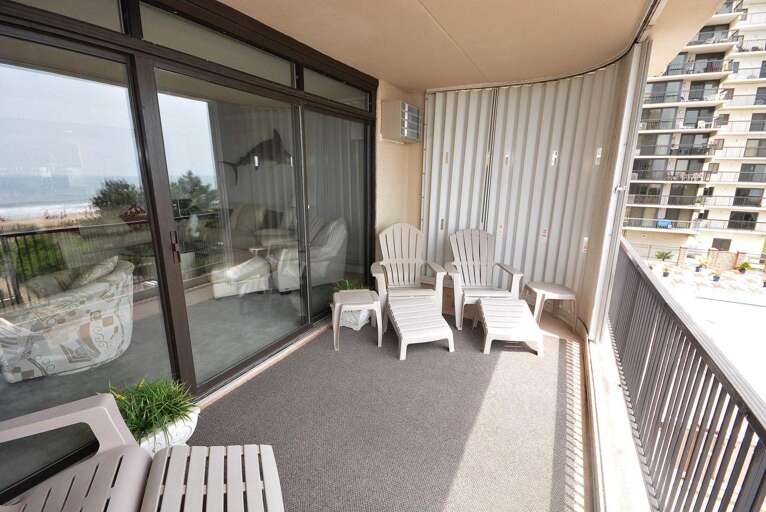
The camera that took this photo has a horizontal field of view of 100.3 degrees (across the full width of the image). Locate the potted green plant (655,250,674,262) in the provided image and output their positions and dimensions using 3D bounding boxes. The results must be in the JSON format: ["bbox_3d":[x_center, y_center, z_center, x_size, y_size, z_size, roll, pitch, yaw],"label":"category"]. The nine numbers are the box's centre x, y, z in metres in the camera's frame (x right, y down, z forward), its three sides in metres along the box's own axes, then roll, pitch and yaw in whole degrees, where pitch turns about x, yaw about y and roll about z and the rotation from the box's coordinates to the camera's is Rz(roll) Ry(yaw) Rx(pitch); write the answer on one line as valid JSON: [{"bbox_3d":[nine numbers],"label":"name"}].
[{"bbox_3d":[26.346,0.047,30.000,1.300,1.150,1.300,8,16,28],"label":"potted green plant"}]

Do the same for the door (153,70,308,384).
[{"bbox_3d":[-0.990,-0.198,2.466,0.060,2.000,1.140,8,16,28],"label":"door"}]

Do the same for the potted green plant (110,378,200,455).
[{"bbox_3d":[-1.275,0.927,1.773,0.340,0.390,0.380,8,16,28],"label":"potted green plant"}]

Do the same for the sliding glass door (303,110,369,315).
[{"bbox_3d":[-0.464,-0.440,3.366,0.060,1.950,1.030,8,16,28],"label":"sliding glass door"}]

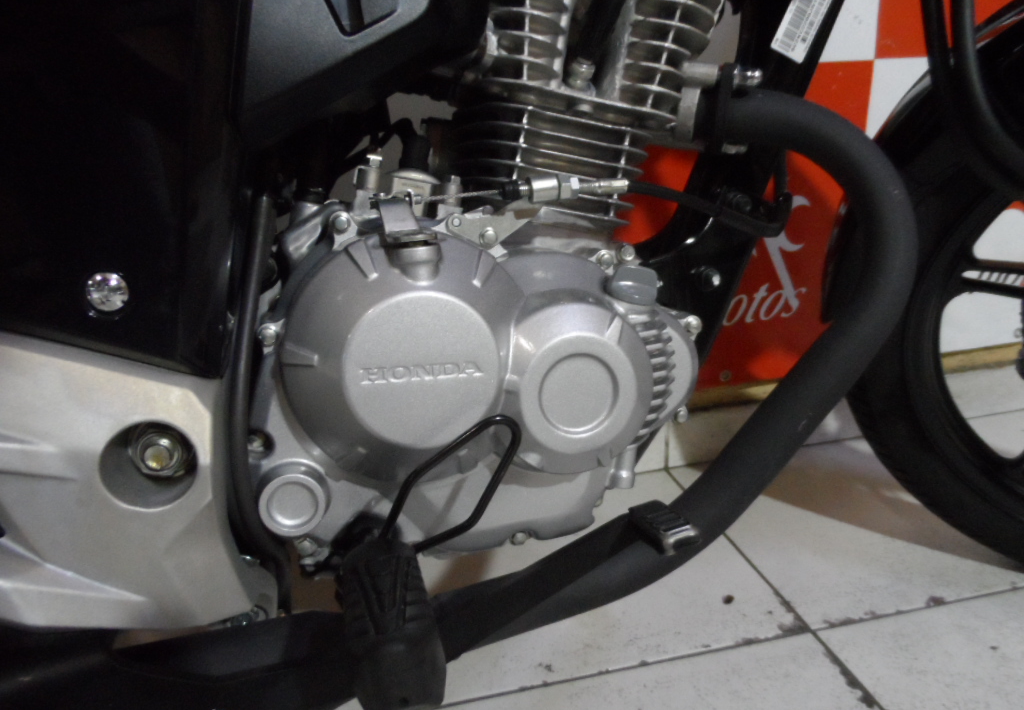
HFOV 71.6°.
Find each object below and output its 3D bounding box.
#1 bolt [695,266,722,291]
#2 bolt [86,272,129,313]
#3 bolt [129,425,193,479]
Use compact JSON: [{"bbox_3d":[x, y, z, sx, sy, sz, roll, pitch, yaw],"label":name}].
[{"bbox_3d":[0.133,-0.052,0.480,0.017,0.017,0.012,-7,9,-9],"label":"bolt"},{"bbox_3d":[-0.205,-0.032,0.360,0.020,0.020,0.008,-7,9,-9],"label":"bolt"},{"bbox_3d":[-0.188,0.052,0.380,0.027,0.027,0.018,-7,9,-9],"label":"bolt"}]

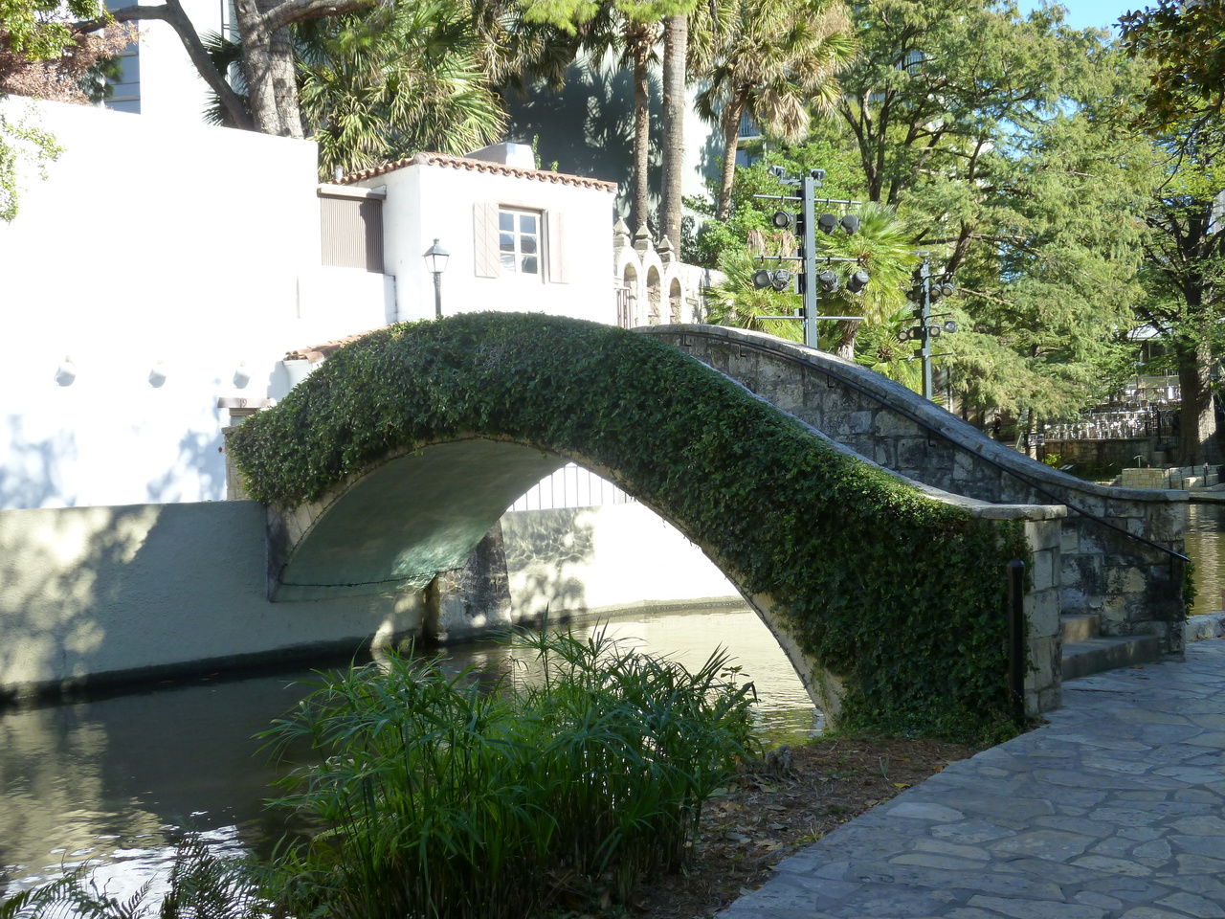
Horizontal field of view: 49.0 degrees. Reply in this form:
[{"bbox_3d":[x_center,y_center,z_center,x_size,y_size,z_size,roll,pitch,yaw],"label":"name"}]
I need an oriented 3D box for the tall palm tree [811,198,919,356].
[{"bbox_3d":[5.057,-2.599,26.960,2.300,5.100,2.300,-1,1,11],"label":"tall palm tree"}]

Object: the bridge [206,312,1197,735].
[{"bbox_3d":[0.006,0.175,12.130,2.700,2.860,10.200,-2,1,-41],"label":"bridge"}]

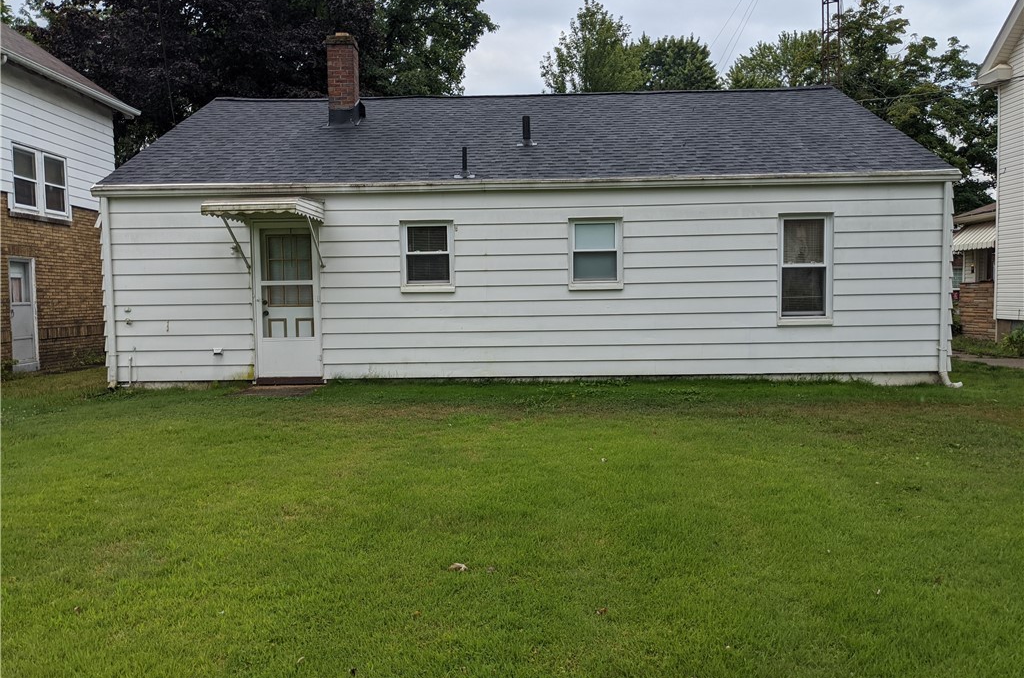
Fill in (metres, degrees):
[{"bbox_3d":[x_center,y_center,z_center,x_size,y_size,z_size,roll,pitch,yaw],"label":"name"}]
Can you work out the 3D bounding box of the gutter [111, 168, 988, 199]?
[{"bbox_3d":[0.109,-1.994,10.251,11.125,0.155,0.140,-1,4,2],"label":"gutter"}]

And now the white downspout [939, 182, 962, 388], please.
[{"bbox_3d":[5.680,-0.684,10.294,0.304,2.636,0.120,-1,4,2],"label":"white downspout"}]

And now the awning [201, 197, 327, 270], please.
[{"bbox_3d":[-2.997,-1.322,9.860,1.080,0.860,1.380,-1,4,2],"label":"awning"}]

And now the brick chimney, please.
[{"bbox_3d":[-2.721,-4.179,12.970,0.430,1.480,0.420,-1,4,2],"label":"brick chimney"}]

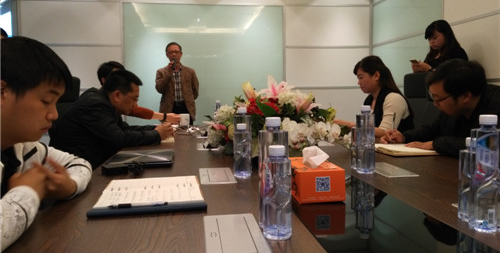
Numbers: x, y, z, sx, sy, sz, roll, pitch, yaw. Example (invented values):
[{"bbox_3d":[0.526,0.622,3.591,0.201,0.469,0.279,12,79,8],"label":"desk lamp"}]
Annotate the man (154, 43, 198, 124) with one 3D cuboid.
[{"bbox_3d":[-0.843,-0.161,4.700,0.520,1.650,0.360,-1,4,-9],"label":"man"}]

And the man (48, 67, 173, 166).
[{"bbox_3d":[-0.786,0.265,2.372,0.740,1.182,0.520,-1,5,-10],"label":"man"}]

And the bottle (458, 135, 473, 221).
[{"bbox_3d":[0.480,0.113,0.860,0.059,0.176,0.059,-1,4,-8],"label":"bottle"}]

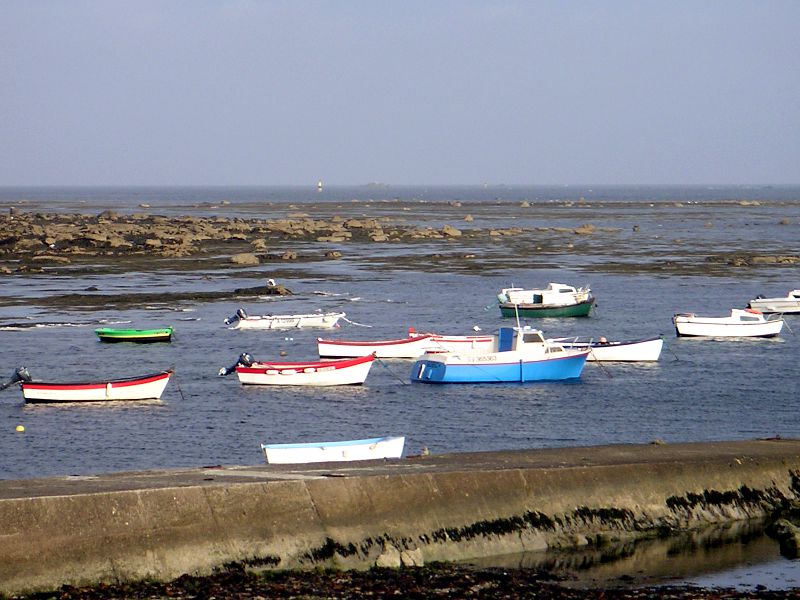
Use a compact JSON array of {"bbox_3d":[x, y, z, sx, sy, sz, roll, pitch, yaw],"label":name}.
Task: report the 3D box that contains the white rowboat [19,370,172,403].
[{"bbox_3d":[-9.496,2.727,80.509,4.767,1.046,1.668,0,3,-5],"label":"white rowboat"}]

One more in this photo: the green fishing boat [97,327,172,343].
[{"bbox_3d":[-11.466,1.545,111.024,3.319,0.716,1.327,0,3,-3],"label":"green fishing boat"}]

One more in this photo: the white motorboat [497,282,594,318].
[{"bbox_3d":[7.601,0.108,132.271,4.909,1.812,1.865,0,3,-10],"label":"white motorboat"}]

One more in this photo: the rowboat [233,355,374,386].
[{"bbox_3d":[-3.396,2.373,87.343,5.192,1.150,1.765,0,3,9],"label":"rowboat"}]

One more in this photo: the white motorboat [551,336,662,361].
[{"bbox_3d":[7.713,1.935,99.217,4.930,0.978,1.775,0,3,4],"label":"white motorboat"}]

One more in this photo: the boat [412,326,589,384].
[{"bbox_3d":[3.717,1.934,88.780,6.271,1.902,2.320,-1,3,-27],"label":"boat"}]

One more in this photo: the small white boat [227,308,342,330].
[{"bbox_3d":[-5.366,0.946,120.900,5.568,1.000,2.005,0,3,-4],"label":"small white boat"}]

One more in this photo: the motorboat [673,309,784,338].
[{"bbox_3d":[14.711,1.096,114.469,4.846,1.348,1.793,0,3,-8],"label":"motorboat"}]

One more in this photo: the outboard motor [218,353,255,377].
[{"bbox_3d":[-5.523,2.259,87.141,1.150,0.580,0.420,-42,-4,8],"label":"outboard motor"}]

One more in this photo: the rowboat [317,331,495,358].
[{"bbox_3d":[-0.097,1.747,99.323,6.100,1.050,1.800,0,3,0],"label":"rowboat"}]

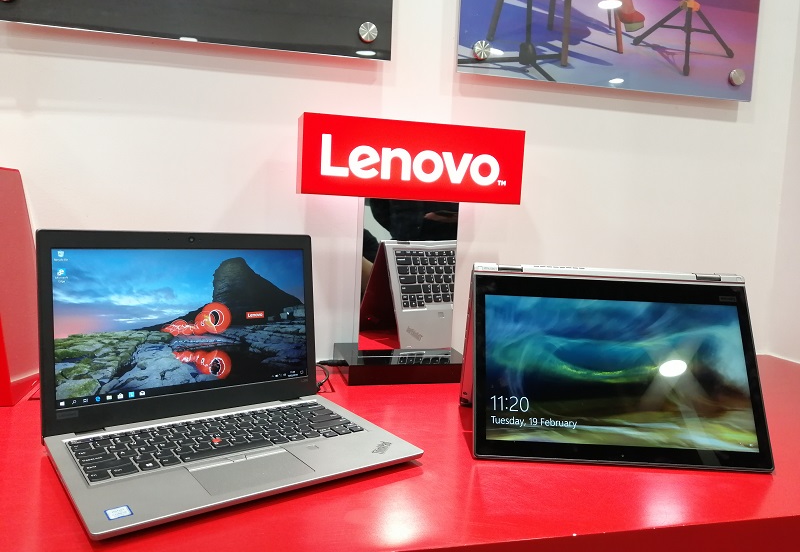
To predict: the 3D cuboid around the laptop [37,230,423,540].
[{"bbox_3d":[-0.174,0.074,0.649,0.322,0.227,0.258,-2,7,-37],"label":"laptop"}]

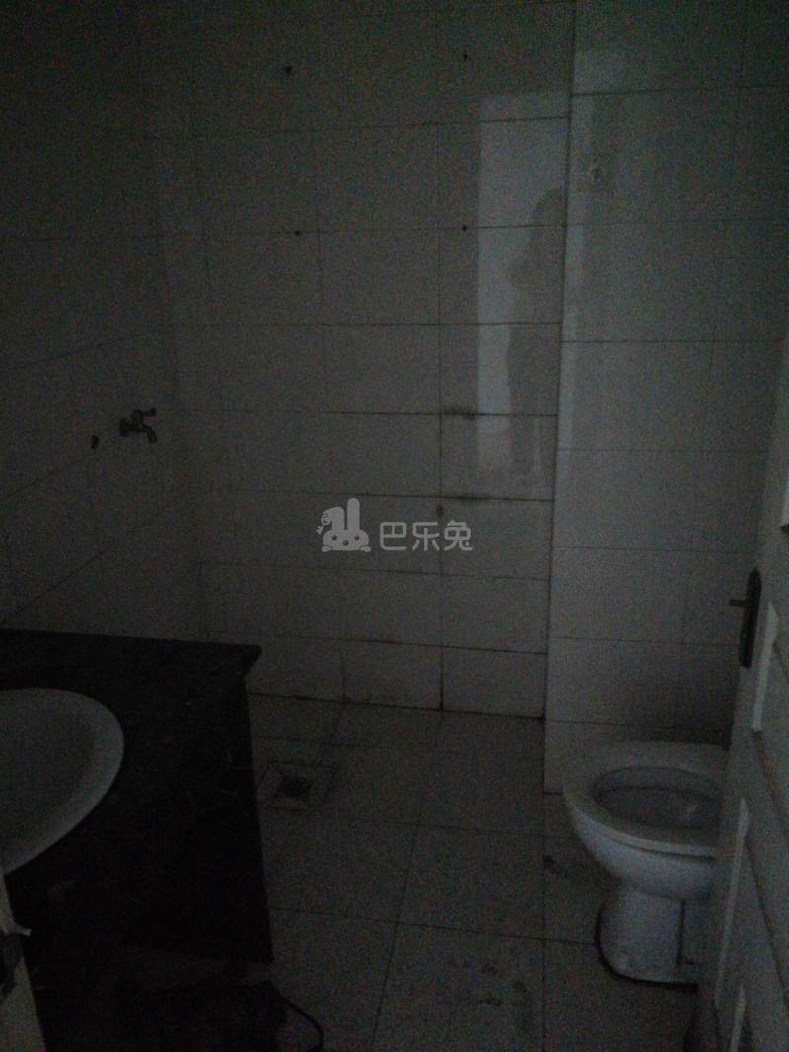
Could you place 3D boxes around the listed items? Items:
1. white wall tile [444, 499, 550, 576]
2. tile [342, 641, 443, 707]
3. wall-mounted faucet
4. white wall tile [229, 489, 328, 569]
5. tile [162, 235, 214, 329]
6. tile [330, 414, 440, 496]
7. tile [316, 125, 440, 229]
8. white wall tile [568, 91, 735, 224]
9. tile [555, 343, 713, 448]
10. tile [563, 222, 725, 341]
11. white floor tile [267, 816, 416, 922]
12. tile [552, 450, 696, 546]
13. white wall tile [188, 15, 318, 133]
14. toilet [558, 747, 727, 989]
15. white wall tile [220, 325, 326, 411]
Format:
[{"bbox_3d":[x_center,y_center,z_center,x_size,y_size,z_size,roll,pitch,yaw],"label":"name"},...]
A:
[{"bbox_3d":[0.305,0.036,2.471,0.330,0.251,0.010,2,21,10],"label":"white wall tile"},{"bbox_3d":[-0.006,0.490,2.712,0.330,0.234,0.012,2,21,10],"label":"tile"},{"bbox_3d":[-0.670,-0.266,2.162,0.106,0.086,0.050,2,21,10],"label":"wall-mounted faucet"},{"bbox_3d":[-0.345,0.013,2.583,0.330,0.251,0.010,2,21,10],"label":"white wall tile"},{"bbox_3d":[-0.591,-0.702,2.363,0.121,0.250,0.010,2,21,10],"label":"tile"},{"bbox_3d":[-0.027,-0.213,2.452,0.330,0.251,0.012,2,21,10],"label":"tile"},{"bbox_3d":[-0.048,-0.922,2.186,0.330,0.250,0.010,2,20,10],"label":"tile"},{"bbox_3d":[0.535,-0.774,1.728,0.334,0.251,0.012,2,21,10],"label":"white wall tile"},{"bbox_3d":[0.549,-0.299,1.897,0.330,0.250,0.010,2,20,10],"label":"tile"},{"bbox_3d":[0.539,-0.532,1.799,0.330,0.251,0.010,2,20,9],"label":"tile"},{"bbox_3d":[-0.125,0.849,2.053,0.330,0.010,0.327,2,20,9],"label":"white floor tile"},{"bbox_3d":[0.556,-0.064,1.991,0.334,0.251,0.012,2,21,10],"label":"tile"},{"bbox_3d":[-0.382,-1.167,2.150,0.329,0.250,0.010,2,21,10],"label":"white wall tile"},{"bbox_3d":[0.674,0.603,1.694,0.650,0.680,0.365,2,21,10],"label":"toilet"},{"bbox_3d":[-0.360,-0.460,2.414,0.330,0.250,0.010,2,20,10],"label":"white wall tile"}]

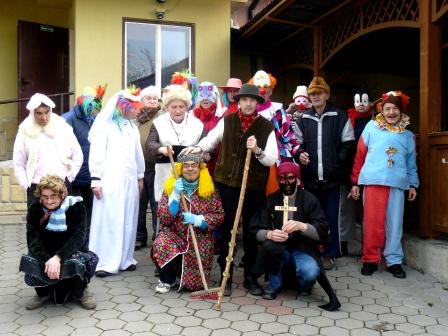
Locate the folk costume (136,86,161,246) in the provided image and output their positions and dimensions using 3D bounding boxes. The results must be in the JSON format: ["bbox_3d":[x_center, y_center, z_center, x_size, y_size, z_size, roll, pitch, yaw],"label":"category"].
[{"bbox_3d":[-0.807,-0.005,6.450,0.520,1.760,0.380,0,1,-11],"label":"folk costume"}]

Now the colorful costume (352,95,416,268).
[{"bbox_3d":[1.450,0.114,5.404,0.600,1.560,0.380,0,6,0],"label":"colorful costume"}]

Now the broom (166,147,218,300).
[{"bbox_3d":[-0.307,0.433,5.000,0.260,1.310,0.120,-16,-13,0],"label":"broom"}]

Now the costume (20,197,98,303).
[{"bbox_3d":[-1.282,0.583,4.712,0.590,0.800,0.600,-1,6,-7],"label":"costume"}]

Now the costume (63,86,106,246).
[{"bbox_3d":[-1.384,0.051,5.950,0.540,1.750,0.420,-1,1,-30],"label":"costume"}]

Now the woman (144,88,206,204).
[{"bbox_3d":[-0.457,0.102,5.500,0.560,1.750,0.420,0,1,-5],"label":"woman"}]

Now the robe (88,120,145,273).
[{"bbox_3d":[-0.993,0.261,5.500,0.530,1.420,0.420,0,1,-17],"label":"robe"}]

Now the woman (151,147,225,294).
[{"bbox_3d":[-0.302,0.437,5.108,0.620,1.130,0.680,0,6,-3],"label":"woman"}]

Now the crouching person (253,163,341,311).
[{"bbox_3d":[0.574,0.520,4.850,0.750,1.120,0.680,0,1,6],"label":"crouching person"}]

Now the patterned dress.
[{"bbox_3d":[-0.302,0.576,5.123,0.600,0.830,0.580,0,6,-3],"label":"patterned dress"}]

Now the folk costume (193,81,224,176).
[{"bbox_3d":[-0.140,0.050,5.759,0.520,1.760,0.360,0,6,2],"label":"folk costume"}]

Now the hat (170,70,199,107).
[{"bbox_3d":[-0.395,-0.800,5.950,0.280,0.380,0.280,0,1,24],"label":"hat"}]

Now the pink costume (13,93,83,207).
[{"bbox_3d":[-1.586,0.157,5.350,0.600,1.670,0.400,0,1,-7],"label":"pink costume"}]

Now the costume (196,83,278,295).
[{"bbox_3d":[0.114,0.160,5.020,0.690,1.760,0.480,0,1,3],"label":"costume"}]

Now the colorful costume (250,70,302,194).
[{"bbox_3d":[0.410,0.034,5.556,0.580,1.840,0.380,1,6,6],"label":"colorful costume"}]

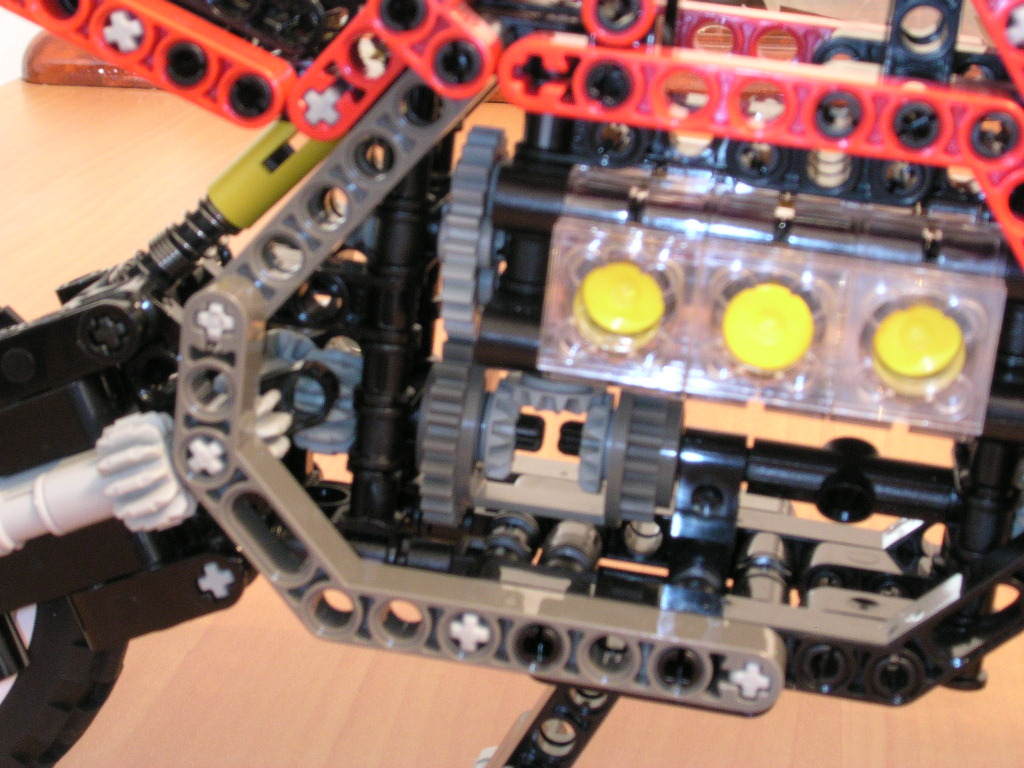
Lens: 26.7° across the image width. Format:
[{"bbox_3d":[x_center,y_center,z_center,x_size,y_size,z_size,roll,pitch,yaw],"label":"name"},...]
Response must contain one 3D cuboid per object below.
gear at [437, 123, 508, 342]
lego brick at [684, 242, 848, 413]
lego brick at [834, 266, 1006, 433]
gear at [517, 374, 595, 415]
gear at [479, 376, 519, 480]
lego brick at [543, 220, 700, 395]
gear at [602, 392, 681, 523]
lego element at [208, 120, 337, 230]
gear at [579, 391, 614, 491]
[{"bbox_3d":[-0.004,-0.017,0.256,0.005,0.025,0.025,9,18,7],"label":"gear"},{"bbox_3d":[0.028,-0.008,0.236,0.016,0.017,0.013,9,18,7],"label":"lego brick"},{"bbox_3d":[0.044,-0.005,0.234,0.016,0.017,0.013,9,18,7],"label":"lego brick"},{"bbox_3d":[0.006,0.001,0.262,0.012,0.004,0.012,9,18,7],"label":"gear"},{"bbox_3d":[-0.001,0.005,0.265,0.004,0.013,0.013,9,18,7],"label":"gear"},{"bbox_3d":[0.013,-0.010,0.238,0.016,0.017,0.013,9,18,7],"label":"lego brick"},{"bbox_3d":[0.017,0.008,0.263,0.007,0.018,0.018,9,18,7],"label":"gear"},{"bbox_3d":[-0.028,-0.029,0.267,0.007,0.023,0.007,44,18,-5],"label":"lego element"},{"bbox_3d":[0.011,0.007,0.264,0.004,0.013,0.013,9,18,7],"label":"gear"}]

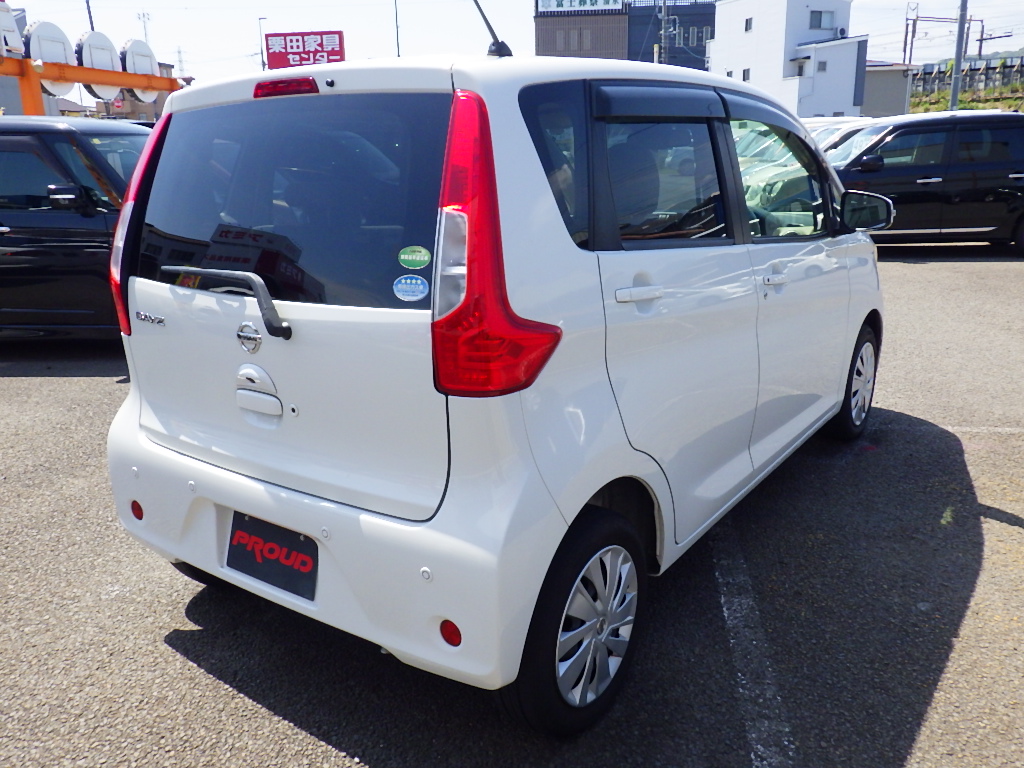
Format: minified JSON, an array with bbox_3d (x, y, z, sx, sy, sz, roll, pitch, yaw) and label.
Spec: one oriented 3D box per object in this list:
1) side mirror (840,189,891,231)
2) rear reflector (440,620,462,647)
[{"bbox_3d":[1.351,-0.656,3.155,0.180,0.150,0.110,9,19,35],"label":"side mirror"},{"bbox_3d":[-0.125,0.514,1.707,0.053,0.054,0.015,6,13,27],"label":"rear reflector"}]

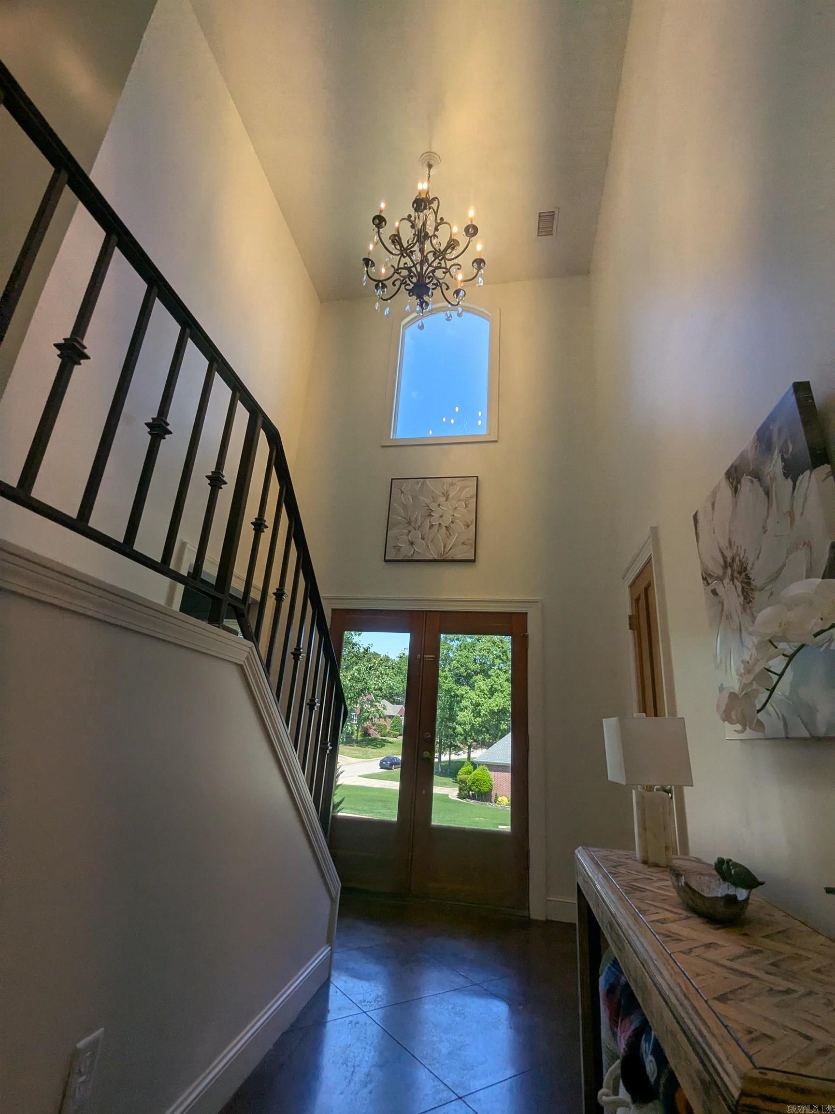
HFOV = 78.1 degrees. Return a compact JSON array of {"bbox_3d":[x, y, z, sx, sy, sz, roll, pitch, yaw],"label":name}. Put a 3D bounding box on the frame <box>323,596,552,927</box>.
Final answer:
[{"bbox_3d":[0.007,1.377,3.966,1.880,2.170,0.140,0,-20,11],"label":"frame"}]

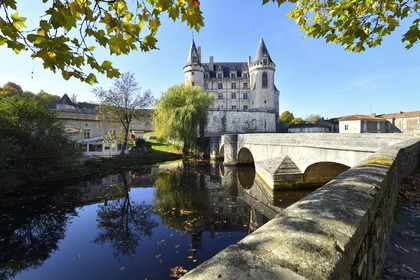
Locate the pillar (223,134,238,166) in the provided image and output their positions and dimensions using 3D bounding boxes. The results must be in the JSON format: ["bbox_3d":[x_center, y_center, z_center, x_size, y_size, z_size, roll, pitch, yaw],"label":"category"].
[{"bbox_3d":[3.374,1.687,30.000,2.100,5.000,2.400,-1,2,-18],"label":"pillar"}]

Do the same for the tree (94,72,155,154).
[{"bbox_3d":[-15.161,-4.727,33.300,10.600,14.200,9.500,0,2,0],"label":"tree"}]

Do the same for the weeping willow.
[{"bbox_3d":[-5.640,-4.115,39.000,12.400,14.800,12.000,0,2,0],"label":"weeping willow"}]

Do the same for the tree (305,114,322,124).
[{"bbox_3d":[52.665,-8.905,95.000,8.800,8.000,8.000,0,2,0],"label":"tree"}]

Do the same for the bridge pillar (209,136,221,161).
[{"bbox_3d":[0.978,1.720,36.500,2.000,4.600,2.200,-1,2,-18],"label":"bridge pillar"}]

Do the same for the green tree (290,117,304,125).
[{"bbox_3d":[41.243,-7.542,88.000,6.600,6.800,6.200,0,2,0],"label":"green tree"}]

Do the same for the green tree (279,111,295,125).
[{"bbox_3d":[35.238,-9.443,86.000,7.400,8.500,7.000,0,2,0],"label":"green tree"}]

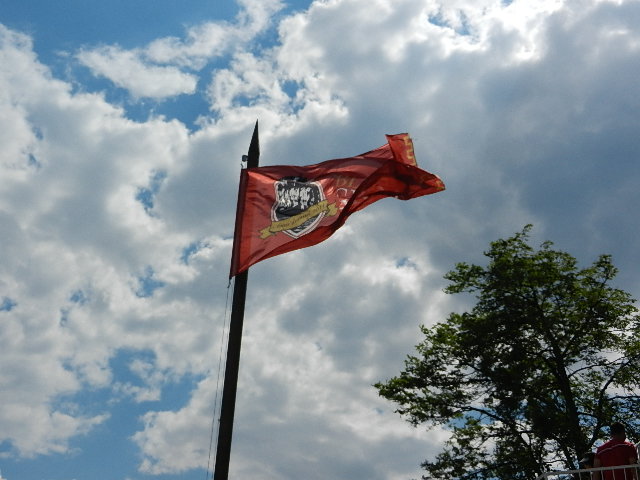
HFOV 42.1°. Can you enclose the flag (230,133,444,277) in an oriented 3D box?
[{"bbox_3d":[0.150,-0.345,7.300,1.900,1.220,0.420,-9,-33,19],"label":"flag"}]

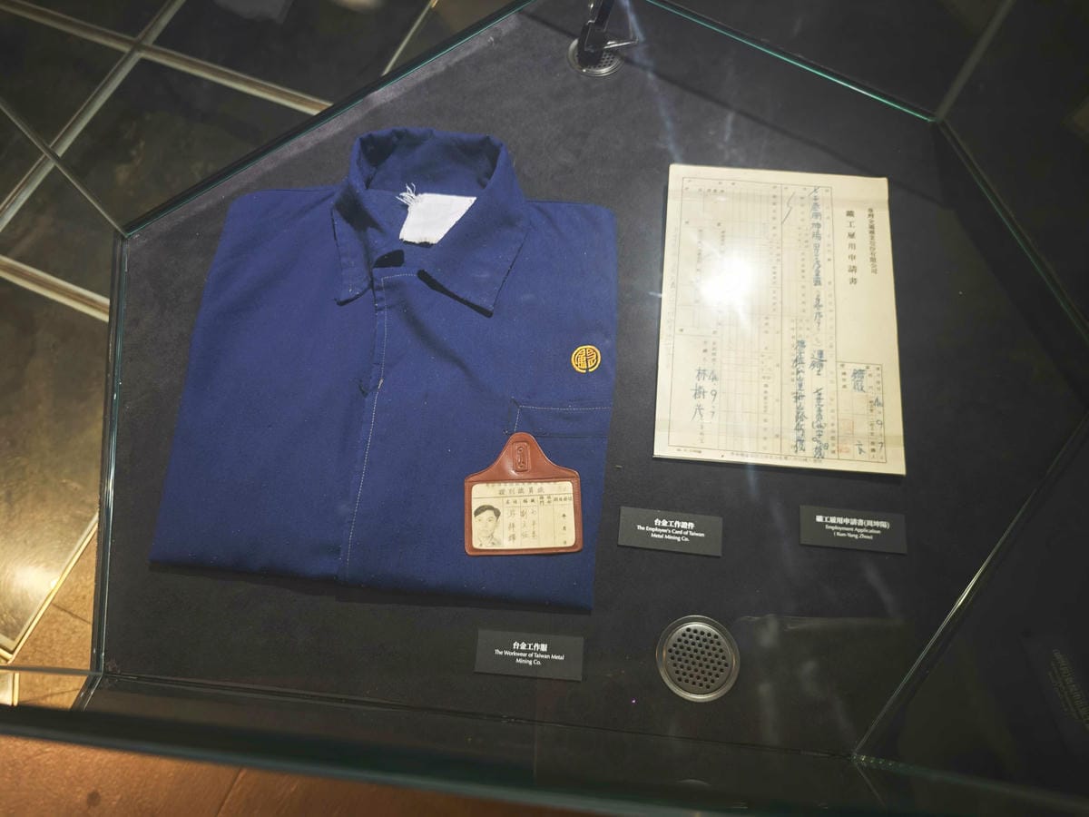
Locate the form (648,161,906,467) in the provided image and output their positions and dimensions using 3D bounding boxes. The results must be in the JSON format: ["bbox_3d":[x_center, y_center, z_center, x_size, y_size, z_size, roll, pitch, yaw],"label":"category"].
[{"bbox_3d":[0.222,-0.096,0.687,0.217,0.004,0.313,5,69,4],"label":"form"}]

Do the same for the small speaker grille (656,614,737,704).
[{"bbox_3d":[0.123,0.201,0.577,0.066,0.008,0.066,5,69,4],"label":"small speaker grille"}]

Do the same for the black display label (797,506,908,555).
[{"bbox_3d":[0.261,0.102,0.611,0.087,0.004,0.033,4,69,4],"label":"black display label"}]

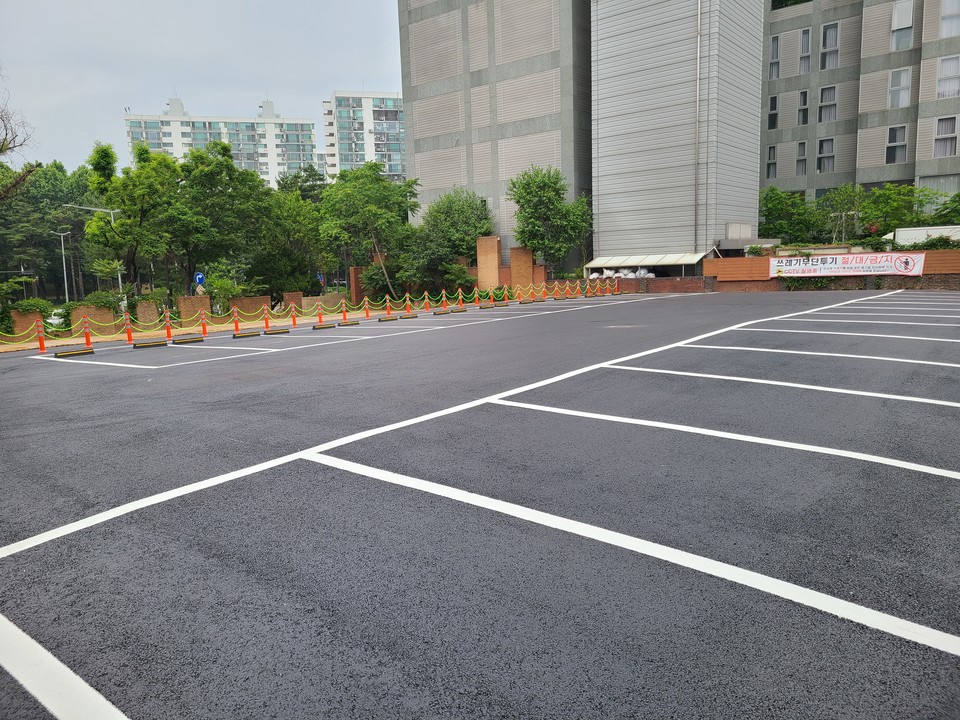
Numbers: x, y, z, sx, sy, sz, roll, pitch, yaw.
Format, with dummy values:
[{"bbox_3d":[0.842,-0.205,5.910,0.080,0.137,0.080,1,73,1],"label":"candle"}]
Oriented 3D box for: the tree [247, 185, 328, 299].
[{"bbox_3d":[-8.409,-4.877,31.585,4.000,5.477,4.000,-2,8,0],"label":"tree"}]

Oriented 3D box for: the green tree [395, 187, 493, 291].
[{"bbox_3d":[-1.540,-4.949,30.600,4.151,4.710,4.151,-2,8,0],"label":"green tree"}]

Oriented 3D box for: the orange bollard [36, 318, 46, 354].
[{"bbox_3d":[-9.703,-0.526,15.937,0.200,0.740,0.200,-2,8,0],"label":"orange bollard"}]

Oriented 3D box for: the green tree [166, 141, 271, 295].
[{"bbox_3d":[-10.652,-5.359,29.484,4.500,6.987,4.500,-2,8,0],"label":"green tree"}]

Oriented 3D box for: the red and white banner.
[{"bbox_3d":[14.946,-3.872,29.765,5.800,0.920,0.060,4,10,38],"label":"red and white banner"}]

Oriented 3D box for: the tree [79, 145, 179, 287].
[{"bbox_3d":[-13.746,-5.045,28.503,4.300,6.864,4.300,-2,8,0],"label":"tree"}]

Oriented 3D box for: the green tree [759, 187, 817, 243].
[{"bbox_3d":[15.161,-6.971,35.447,3.000,3.046,3.000,-2,8,0],"label":"green tree"}]

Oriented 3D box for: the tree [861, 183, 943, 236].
[{"bbox_3d":[19.182,-6.614,32.994,3.700,2.948,3.400,-2,8,0],"label":"tree"}]

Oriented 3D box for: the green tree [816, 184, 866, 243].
[{"bbox_3d":[17.272,-6.868,34.463,2.400,2.971,2.400,-2,8,0],"label":"green tree"}]

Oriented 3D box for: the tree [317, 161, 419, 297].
[{"bbox_3d":[-4.289,-4.805,27.576,3.891,5.481,3.891,-2,8,0],"label":"tree"}]

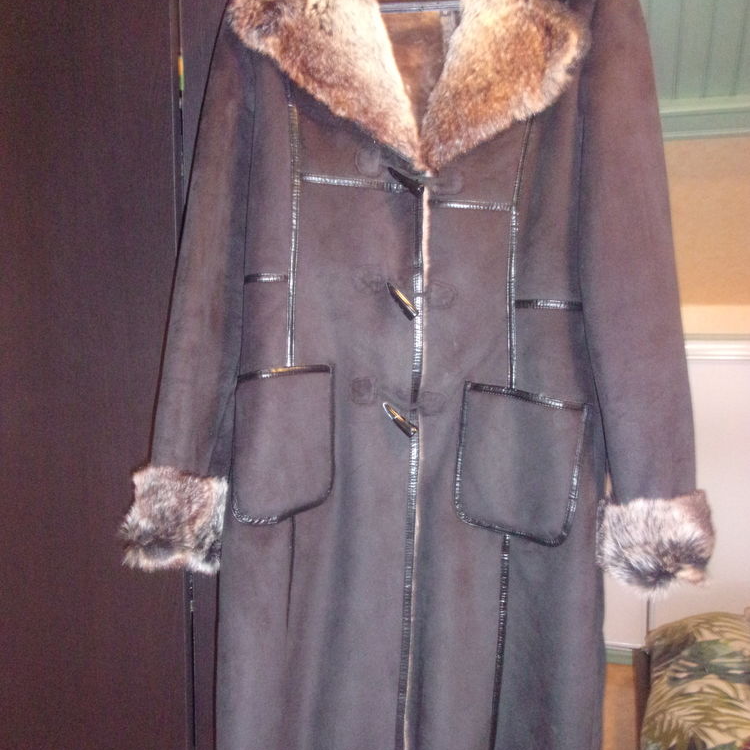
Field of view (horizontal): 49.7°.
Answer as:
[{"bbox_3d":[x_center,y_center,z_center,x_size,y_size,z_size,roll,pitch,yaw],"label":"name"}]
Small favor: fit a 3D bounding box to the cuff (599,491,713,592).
[{"bbox_3d":[0.333,0.198,0.961,0.125,0.105,0.090,-5,5,0],"label":"cuff"}]

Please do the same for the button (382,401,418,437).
[{"bbox_3d":[0.028,0.049,0.898,0.013,0.048,0.013,-44,1,6],"label":"button"}]

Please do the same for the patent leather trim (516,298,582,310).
[{"bbox_3d":[0.196,-0.079,0.911,0.078,0.011,0.008,1,5,-10],"label":"patent leather trim"}]

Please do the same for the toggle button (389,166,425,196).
[{"bbox_3d":[0.035,-0.226,0.935,0.048,0.013,0.013,36,4,-3],"label":"toggle button"}]

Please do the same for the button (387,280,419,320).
[{"bbox_3d":[0.030,-0.082,0.886,0.013,0.048,0.013,-38,1,6],"label":"button"}]

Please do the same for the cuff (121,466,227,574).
[{"bbox_3d":[-0.245,0.176,0.984,0.115,0.110,0.090,7,6,9],"label":"cuff"}]

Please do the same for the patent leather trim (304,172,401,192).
[{"bbox_3d":[-0.025,-0.214,0.895,0.112,0.011,0.008,6,6,6],"label":"patent leather trim"}]

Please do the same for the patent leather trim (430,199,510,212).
[{"bbox_3d":[0.105,-0.186,0.887,0.089,0.011,0.008,4,5,3],"label":"patent leather trim"}]

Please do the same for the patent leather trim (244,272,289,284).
[{"bbox_3d":[-0.125,-0.112,0.929,0.053,0.011,0.008,2,5,25],"label":"patent leather trim"}]

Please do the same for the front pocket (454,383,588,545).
[{"bbox_3d":[0.165,0.101,0.912,0.138,0.162,0.025,8,0,-5],"label":"front pocket"}]

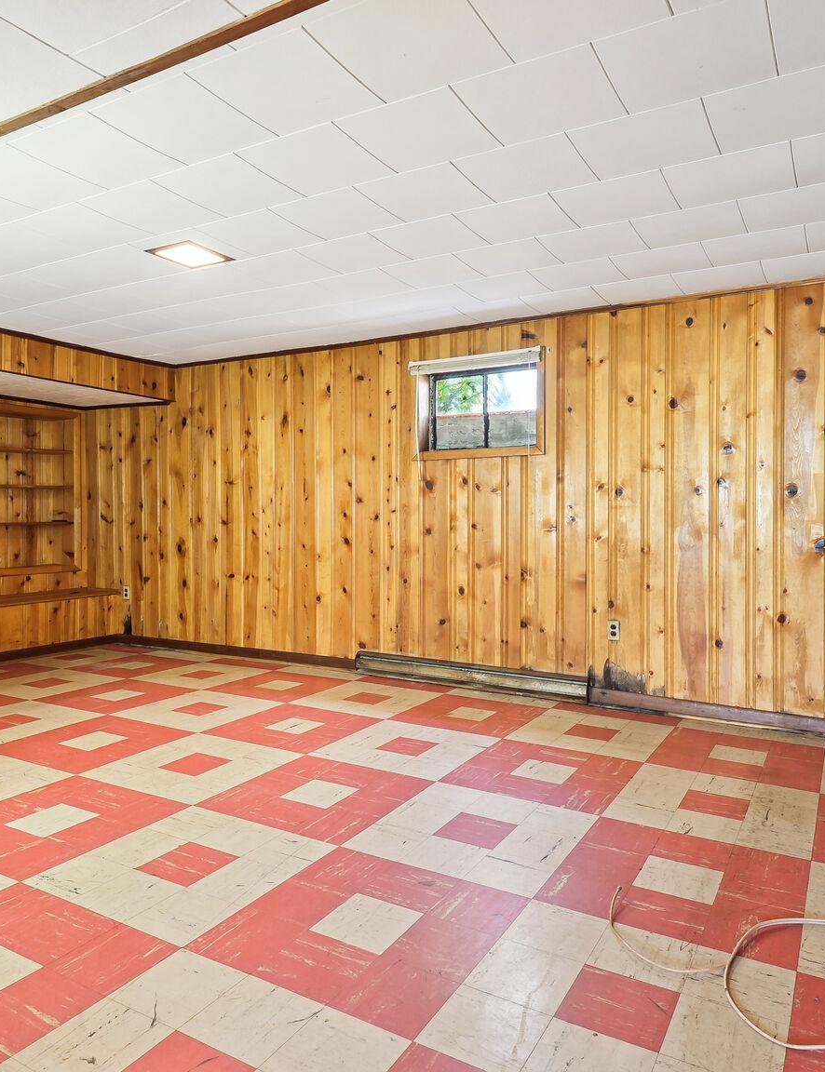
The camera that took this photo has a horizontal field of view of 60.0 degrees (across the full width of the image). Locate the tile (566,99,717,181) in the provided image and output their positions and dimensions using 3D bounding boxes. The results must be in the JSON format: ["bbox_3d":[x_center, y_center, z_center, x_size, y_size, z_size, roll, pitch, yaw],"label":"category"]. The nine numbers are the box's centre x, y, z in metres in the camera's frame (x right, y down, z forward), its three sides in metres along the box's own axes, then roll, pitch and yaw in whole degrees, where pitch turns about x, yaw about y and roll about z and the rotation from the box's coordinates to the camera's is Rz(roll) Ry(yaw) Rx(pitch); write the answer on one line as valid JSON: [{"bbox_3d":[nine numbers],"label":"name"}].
[{"bbox_3d":[0.778,-1.310,2.381,0.406,0.020,0.406,1,2,30],"label":"tile"}]

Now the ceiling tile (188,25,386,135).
[{"bbox_3d":[-0.361,-1.327,2.112,0.410,0.018,0.404,1,2,30],"label":"ceiling tile"}]

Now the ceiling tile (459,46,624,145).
[{"bbox_3d":[0.383,-1.306,2.121,0.411,0.020,0.403,1,2,30],"label":"ceiling tile"}]

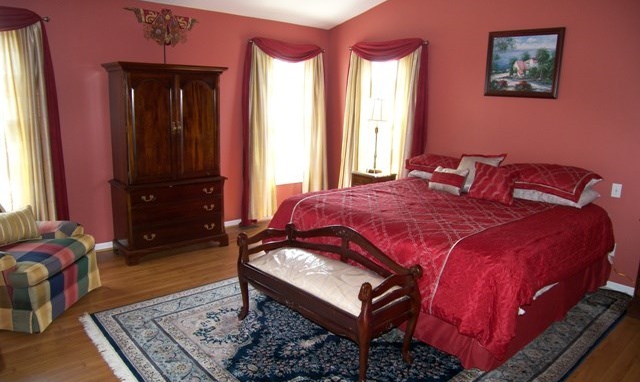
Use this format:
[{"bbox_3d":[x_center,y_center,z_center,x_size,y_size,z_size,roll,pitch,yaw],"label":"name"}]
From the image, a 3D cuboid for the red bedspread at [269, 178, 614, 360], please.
[{"bbox_3d":[1.030,0.414,4.035,2.020,0.670,2.200,-10,17,-42],"label":"red bedspread"}]

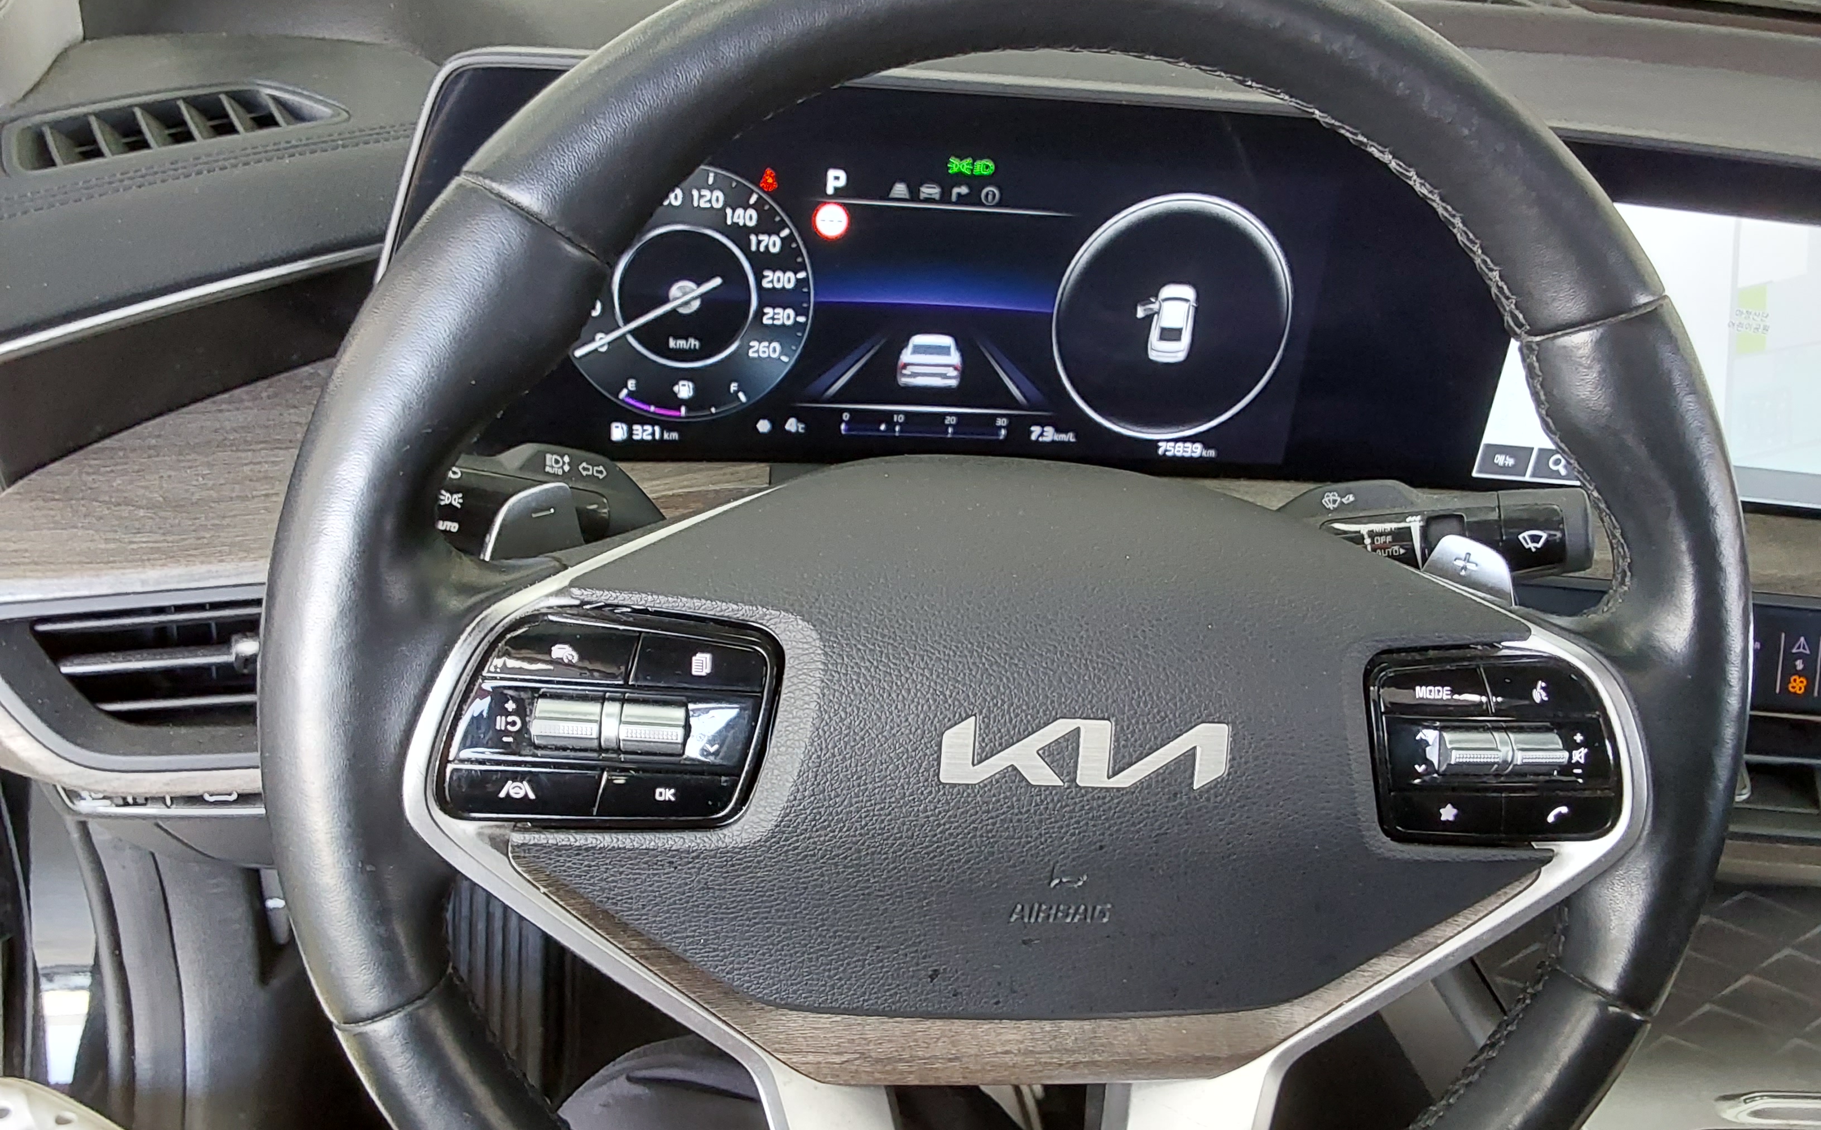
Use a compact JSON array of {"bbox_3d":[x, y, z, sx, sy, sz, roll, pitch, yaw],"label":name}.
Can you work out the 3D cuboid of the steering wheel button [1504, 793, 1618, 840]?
[{"bbox_3d":[0.164,0.064,0.379,0.033,0.012,0.008,3,5,-11],"label":"steering wheel button"}]

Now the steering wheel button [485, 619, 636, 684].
[{"bbox_3d":[-0.078,0.018,0.331,0.033,0.014,0.008,3,5,-11],"label":"steering wheel button"}]

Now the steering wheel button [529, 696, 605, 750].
[{"bbox_3d":[-0.077,0.034,0.331,0.015,0.012,0.011,3,5,-11],"label":"steering wheel button"}]

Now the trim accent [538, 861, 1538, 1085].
[{"bbox_3d":[0.032,0.103,0.369,0.255,0.067,0.024,3,5,-11],"label":"trim accent"}]

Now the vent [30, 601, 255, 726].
[{"bbox_3d":[-0.224,0.025,0.509,0.130,0.046,0.030,-4,30,-19],"label":"vent"}]

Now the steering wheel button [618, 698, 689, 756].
[{"bbox_3d":[-0.058,0.036,0.334,0.015,0.013,0.011,3,5,-11],"label":"steering wheel button"}]

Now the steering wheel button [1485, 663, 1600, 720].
[{"bbox_3d":[0.159,0.031,0.374,0.034,0.013,0.008,3,5,-11],"label":"steering wheel button"}]

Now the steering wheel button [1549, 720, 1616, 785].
[{"bbox_3d":[0.172,0.047,0.378,0.018,0.016,0.008,3,5,-11],"label":"steering wheel button"}]

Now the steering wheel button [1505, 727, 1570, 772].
[{"bbox_3d":[0.156,0.046,0.374,0.018,0.011,0.011,3,5,-11],"label":"steering wheel button"}]

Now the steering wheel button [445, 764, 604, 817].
[{"bbox_3d":[-0.086,0.050,0.332,0.034,0.012,0.008,3,5,-11],"label":"steering wheel button"}]

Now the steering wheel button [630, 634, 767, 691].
[{"bbox_3d":[-0.048,0.022,0.336,0.031,0.012,0.008,3,5,-11],"label":"steering wheel button"}]

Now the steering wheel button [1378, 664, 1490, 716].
[{"bbox_3d":[0.130,0.030,0.369,0.031,0.013,0.008,3,5,-11],"label":"steering wheel button"}]

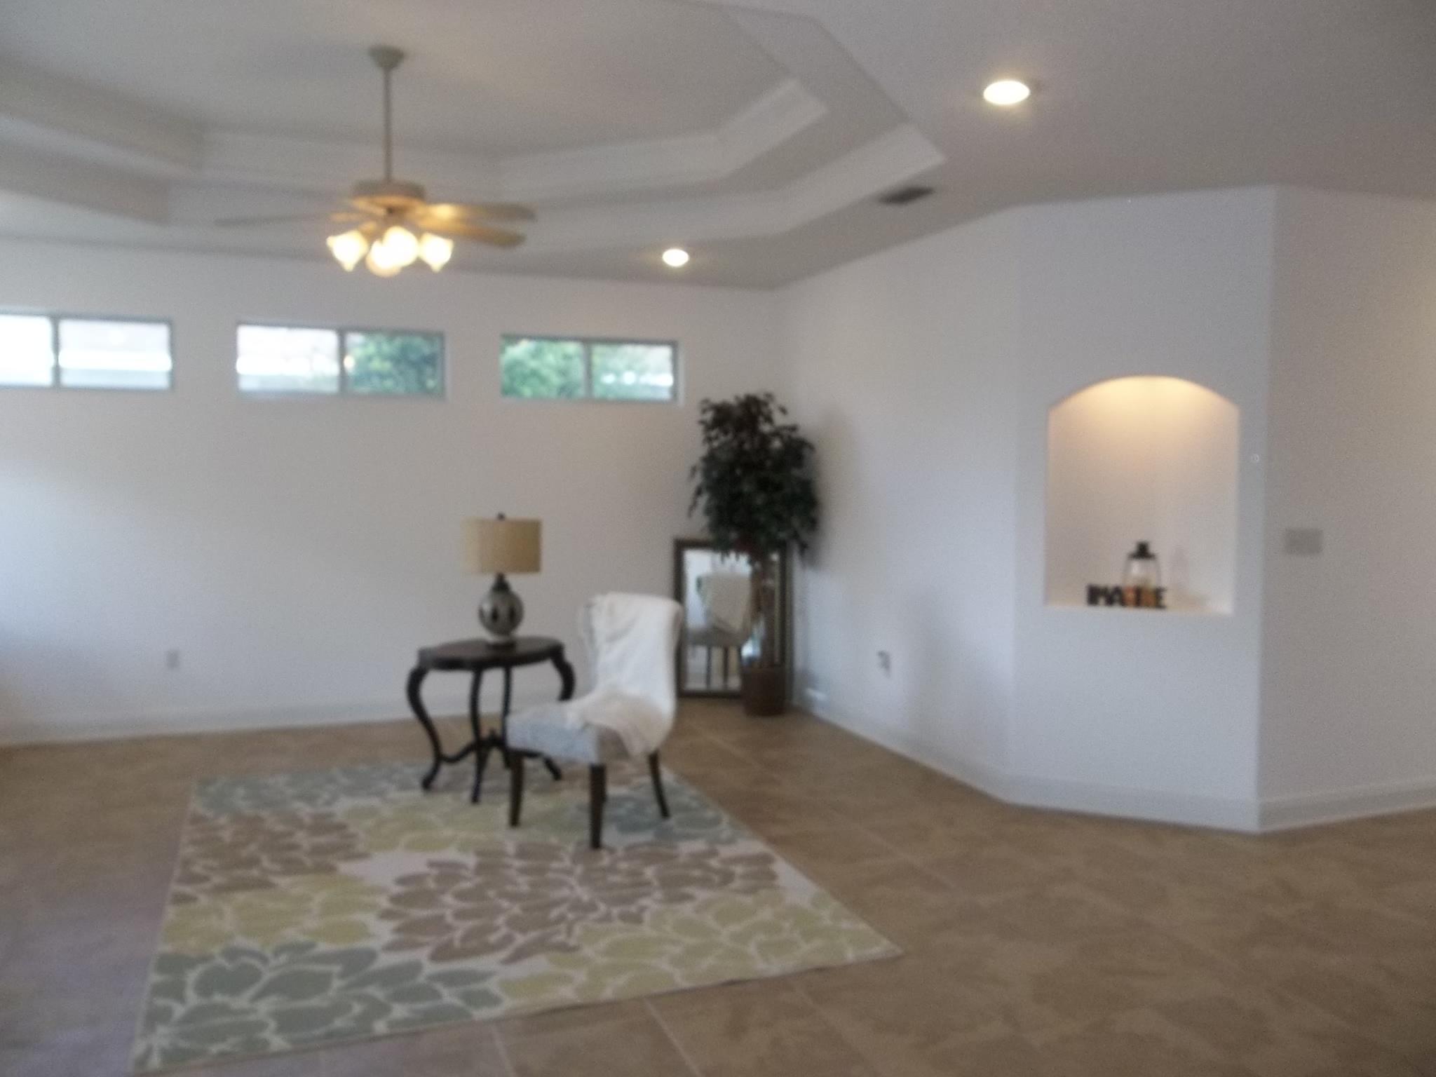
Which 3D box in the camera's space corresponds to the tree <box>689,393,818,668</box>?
[{"bbox_3d":[0.234,-0.053,7.383,0.840,1.788,0.760,0,4,0],"label":"tree"}]

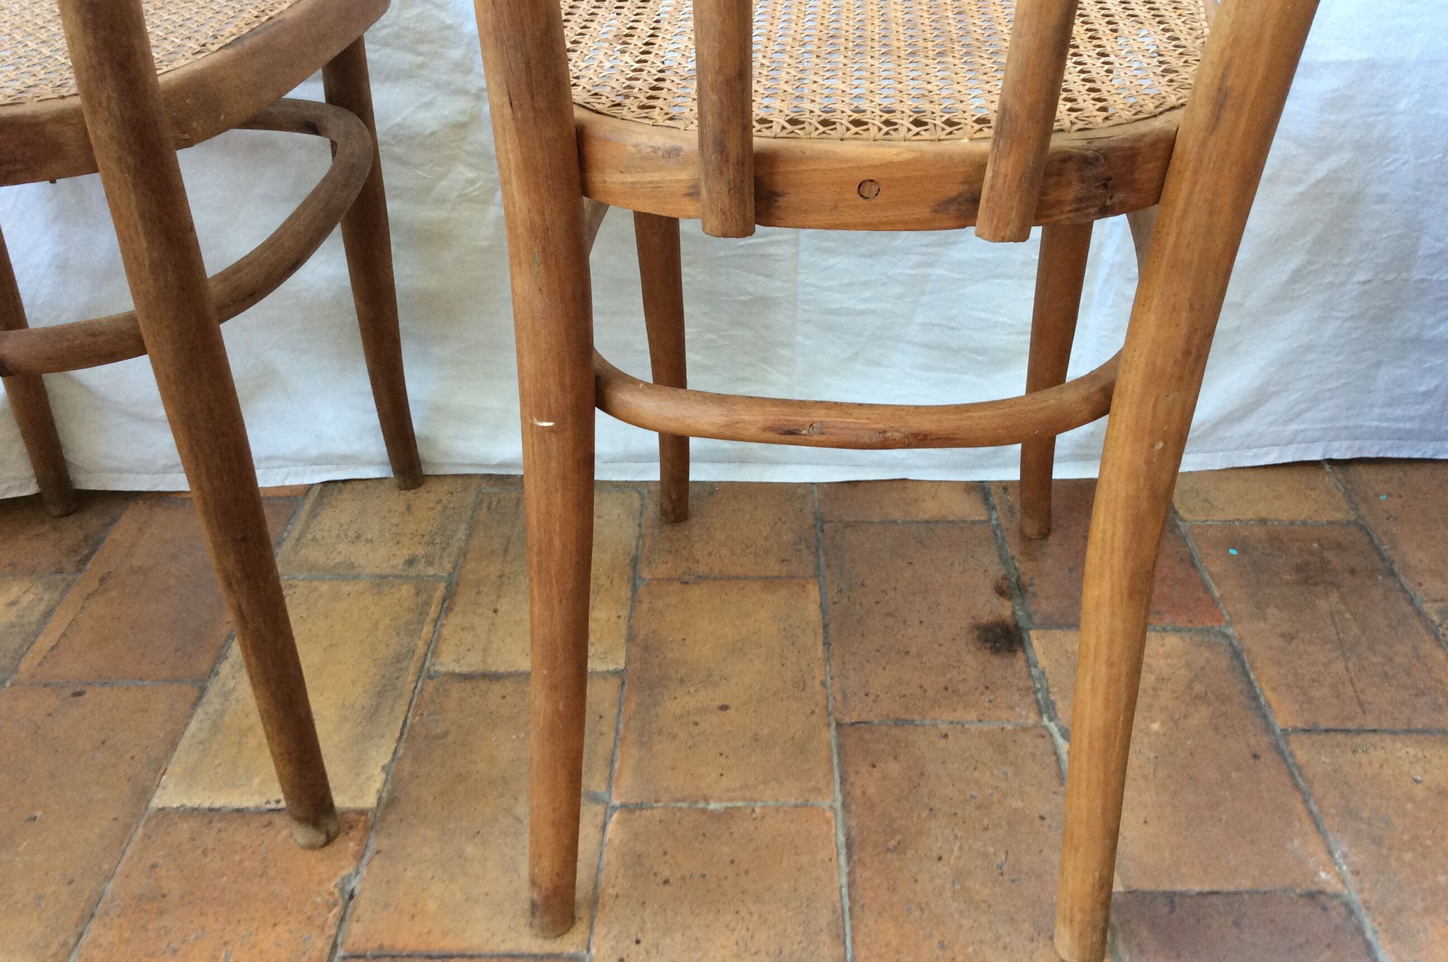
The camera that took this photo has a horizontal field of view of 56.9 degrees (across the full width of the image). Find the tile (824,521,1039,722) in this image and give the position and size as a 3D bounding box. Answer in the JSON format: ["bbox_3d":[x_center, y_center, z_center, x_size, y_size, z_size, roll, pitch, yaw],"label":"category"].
[{"bbox_3d":[0.159,0.112,1.067,0.150,0.017,0.246,0,33,2],"label":"tile"}]

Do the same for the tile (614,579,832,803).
[{"bbox_3d":[0.003,0.156,1.004,0.148,0.017,0.245,0,33,2],"label":"tile"}]

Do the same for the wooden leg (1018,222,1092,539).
[{"bbox_3d":[0.251,-0.117,1.019,0.038,0.420,0.042,1,41,8],"label":"wooden leg"}]

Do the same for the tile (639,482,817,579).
[{"bbox_3d":[0.008,0.019,1.216,0.148,0.017,0.247,0,33,2],"label":"tile"}]

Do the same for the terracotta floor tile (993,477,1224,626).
[{"bbox_3d":[0.318,0.053,1.153,0.150,0.017,0.247,0,33,2],"label":"terracotta floor tile"}]

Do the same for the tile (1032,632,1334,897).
[{"bbox_3d":[0.312,0.192,0.938,0.150,0.017,0.250,0,33,2],"label":"tile"}]

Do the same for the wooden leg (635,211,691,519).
[{"bbox_3d":[-0.047,-0.128,1.048,0.038,0.420,0.042,4,41,6],"label":"wooden leg"}]

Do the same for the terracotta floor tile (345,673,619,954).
[{"bbox_3d":[-0.154,0.221,0.909,0.149,0.017,0.249,0,33,2],"label":"terracotta floor tile"}]

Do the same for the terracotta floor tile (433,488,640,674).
[{"bbox_3d":[-0.149,0.085,1.121,0.149,0.017,0.246,0,33,2],"label":"terracotta floor tile"}]

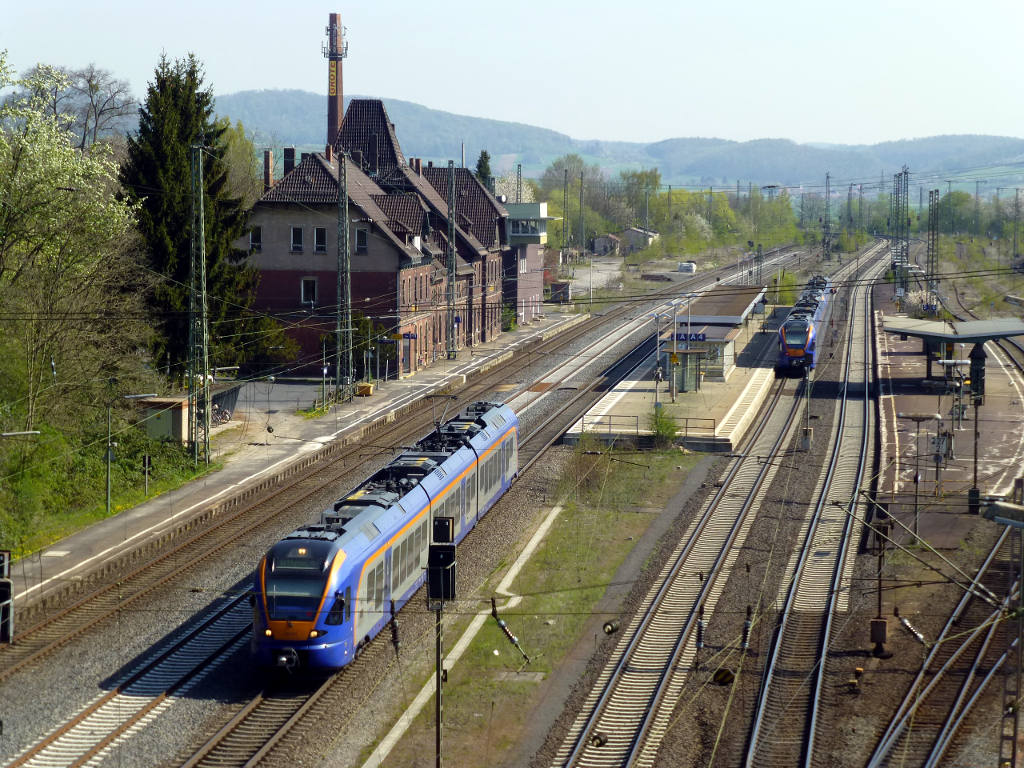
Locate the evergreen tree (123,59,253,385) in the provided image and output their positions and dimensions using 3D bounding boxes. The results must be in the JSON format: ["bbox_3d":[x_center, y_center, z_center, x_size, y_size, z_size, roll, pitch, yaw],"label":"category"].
[{"bbox_3d":[-21.872,-11.122,204.000,8.800,22.200,8.800,0,4,0],"label":"evergreen tree"}]

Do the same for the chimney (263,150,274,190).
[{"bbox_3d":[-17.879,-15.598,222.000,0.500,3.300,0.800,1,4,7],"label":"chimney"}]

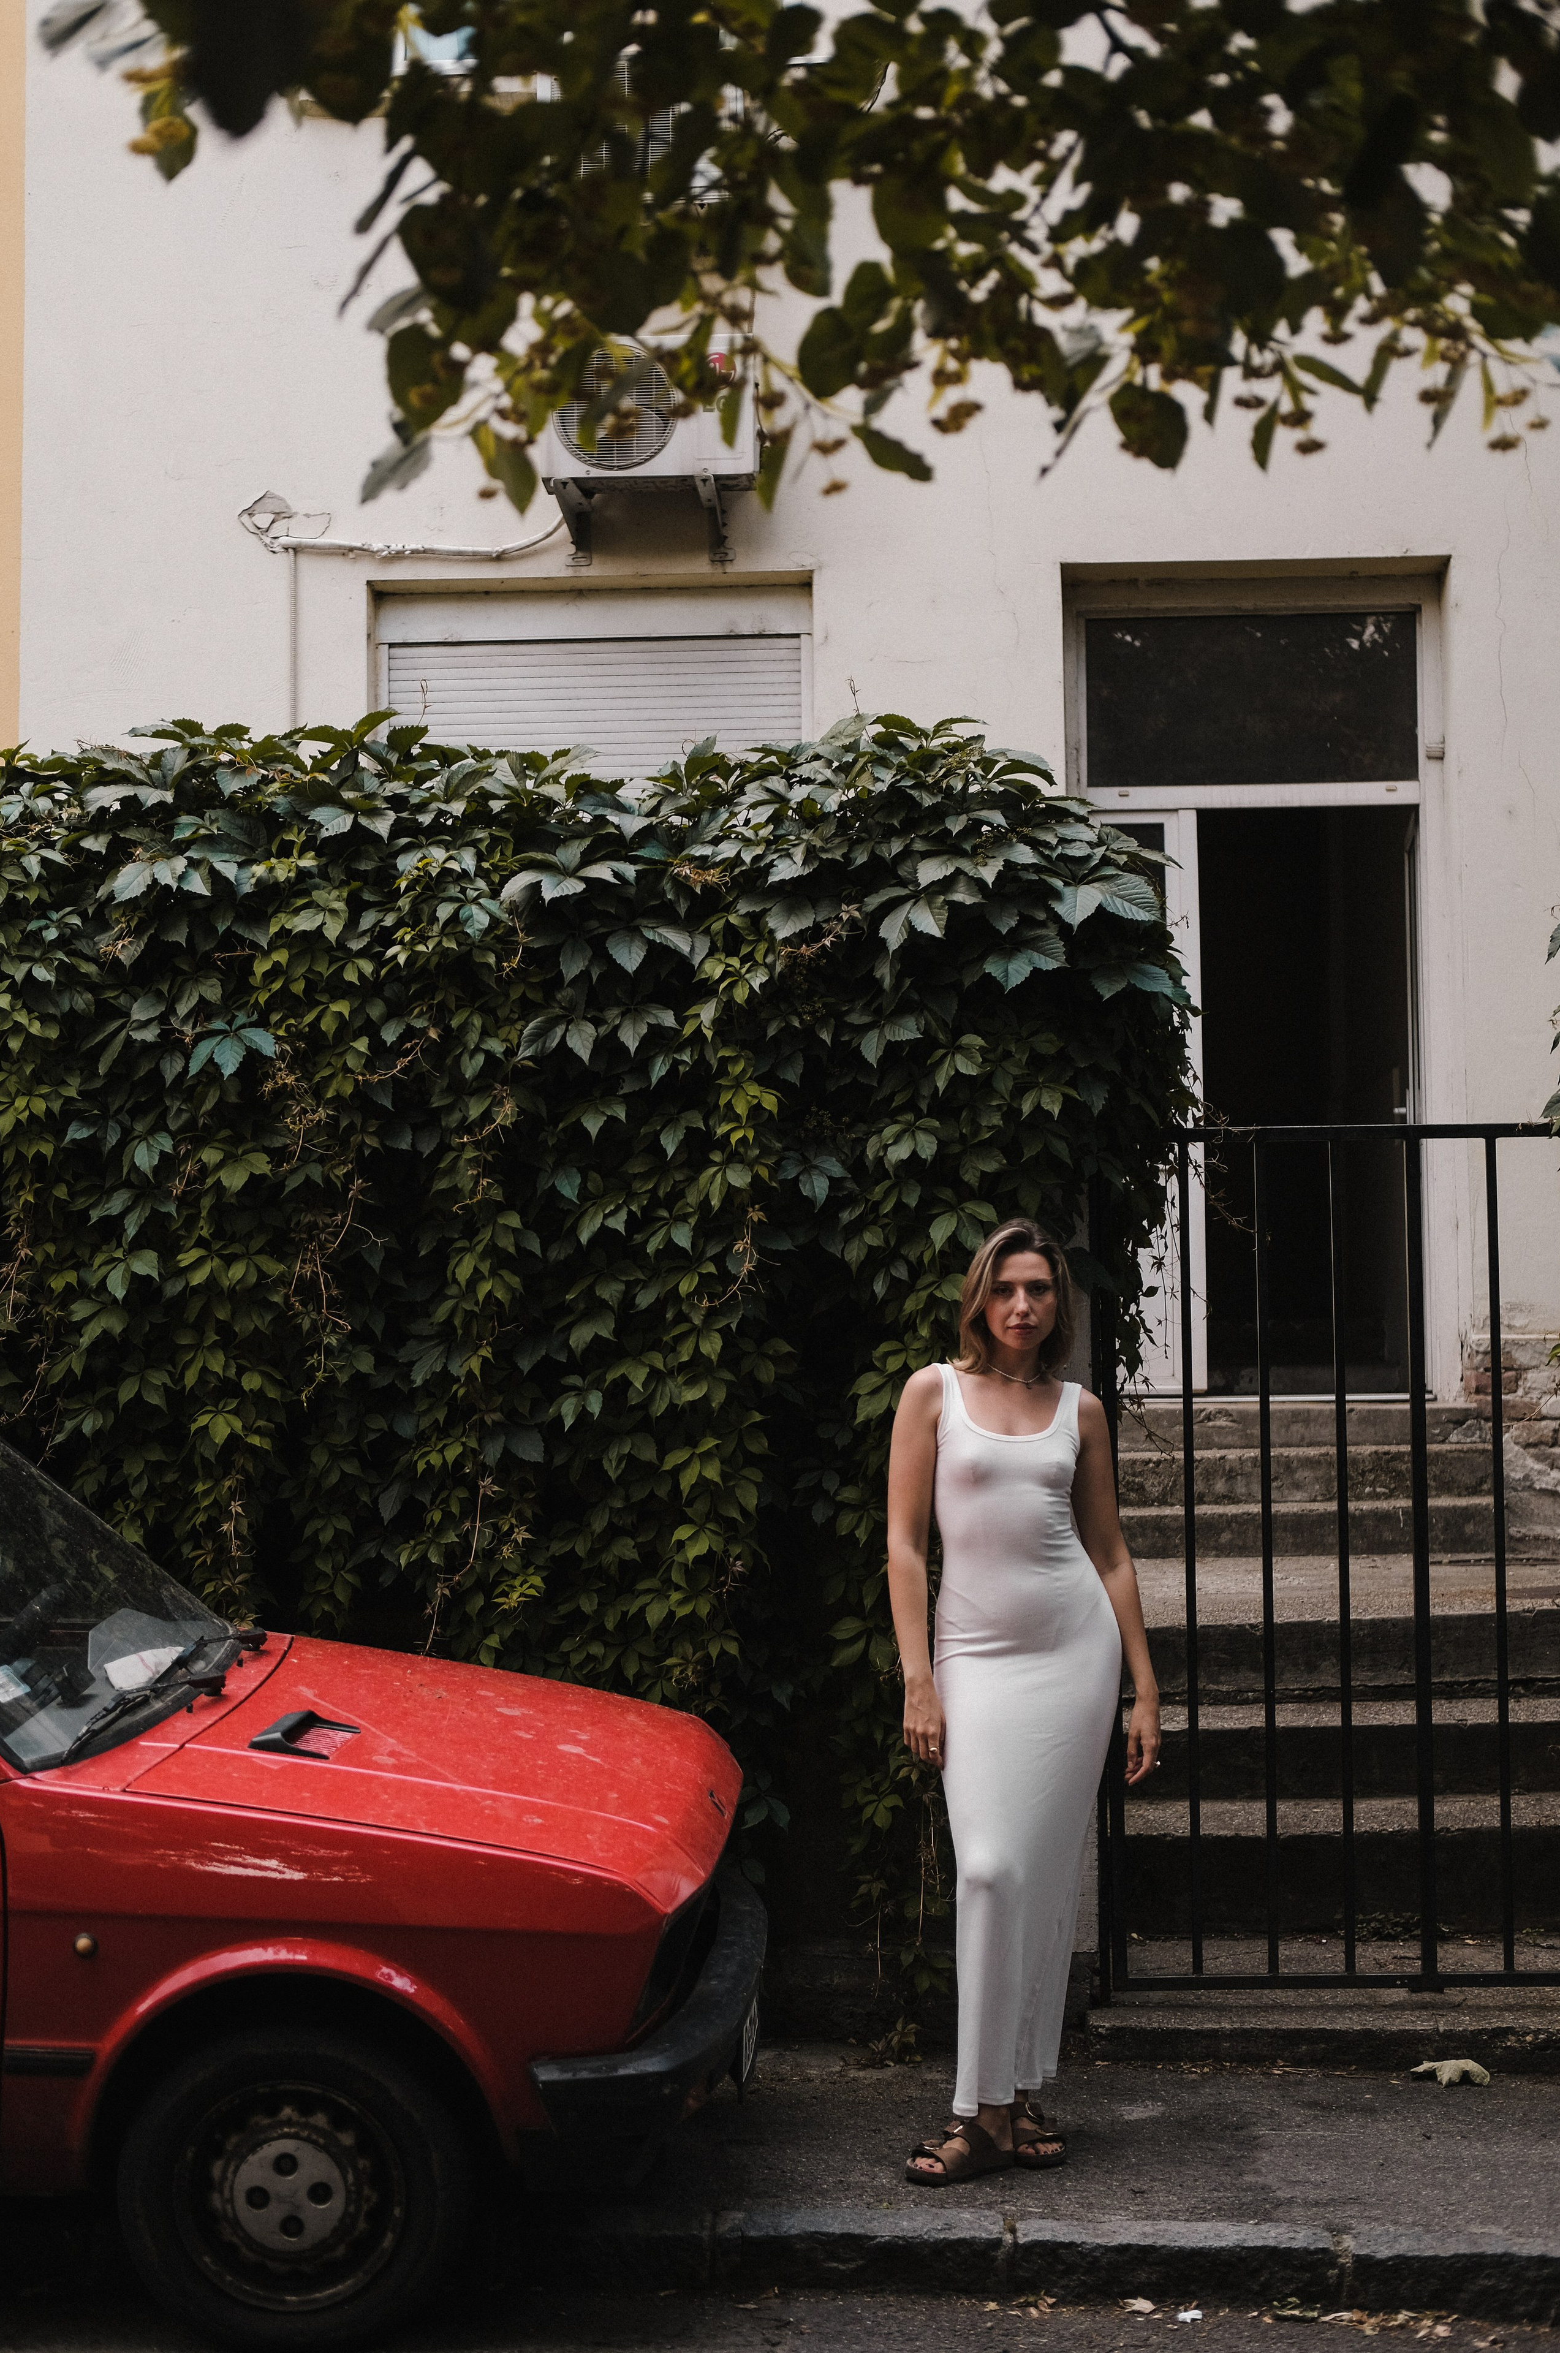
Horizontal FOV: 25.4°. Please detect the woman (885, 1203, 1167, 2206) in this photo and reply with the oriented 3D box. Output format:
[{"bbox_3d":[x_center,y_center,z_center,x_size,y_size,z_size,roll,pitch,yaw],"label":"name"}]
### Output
[{"bbox_3d":[0.436,0.934,6.220,0.490,1.705,0.330,-1,-3,-3],"label":"woman"}]

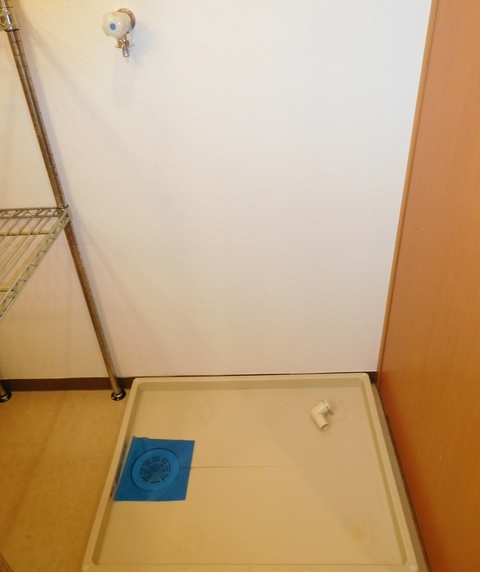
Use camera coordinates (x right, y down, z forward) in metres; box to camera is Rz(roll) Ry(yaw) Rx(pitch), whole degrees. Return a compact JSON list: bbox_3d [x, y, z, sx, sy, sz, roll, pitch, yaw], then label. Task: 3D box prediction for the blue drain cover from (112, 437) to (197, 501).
[{"bbox_3d":[-0.246,0.538,1.375,0.203,0.010,0.207,-2,34,3],"label":"blue drain cover"}]

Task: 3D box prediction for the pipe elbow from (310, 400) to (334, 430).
[{"bbox_3d":[0.268,0.411,1.477,0.068,0.043,0.082,-16,36,-17],"label":"pipe elbow"}]

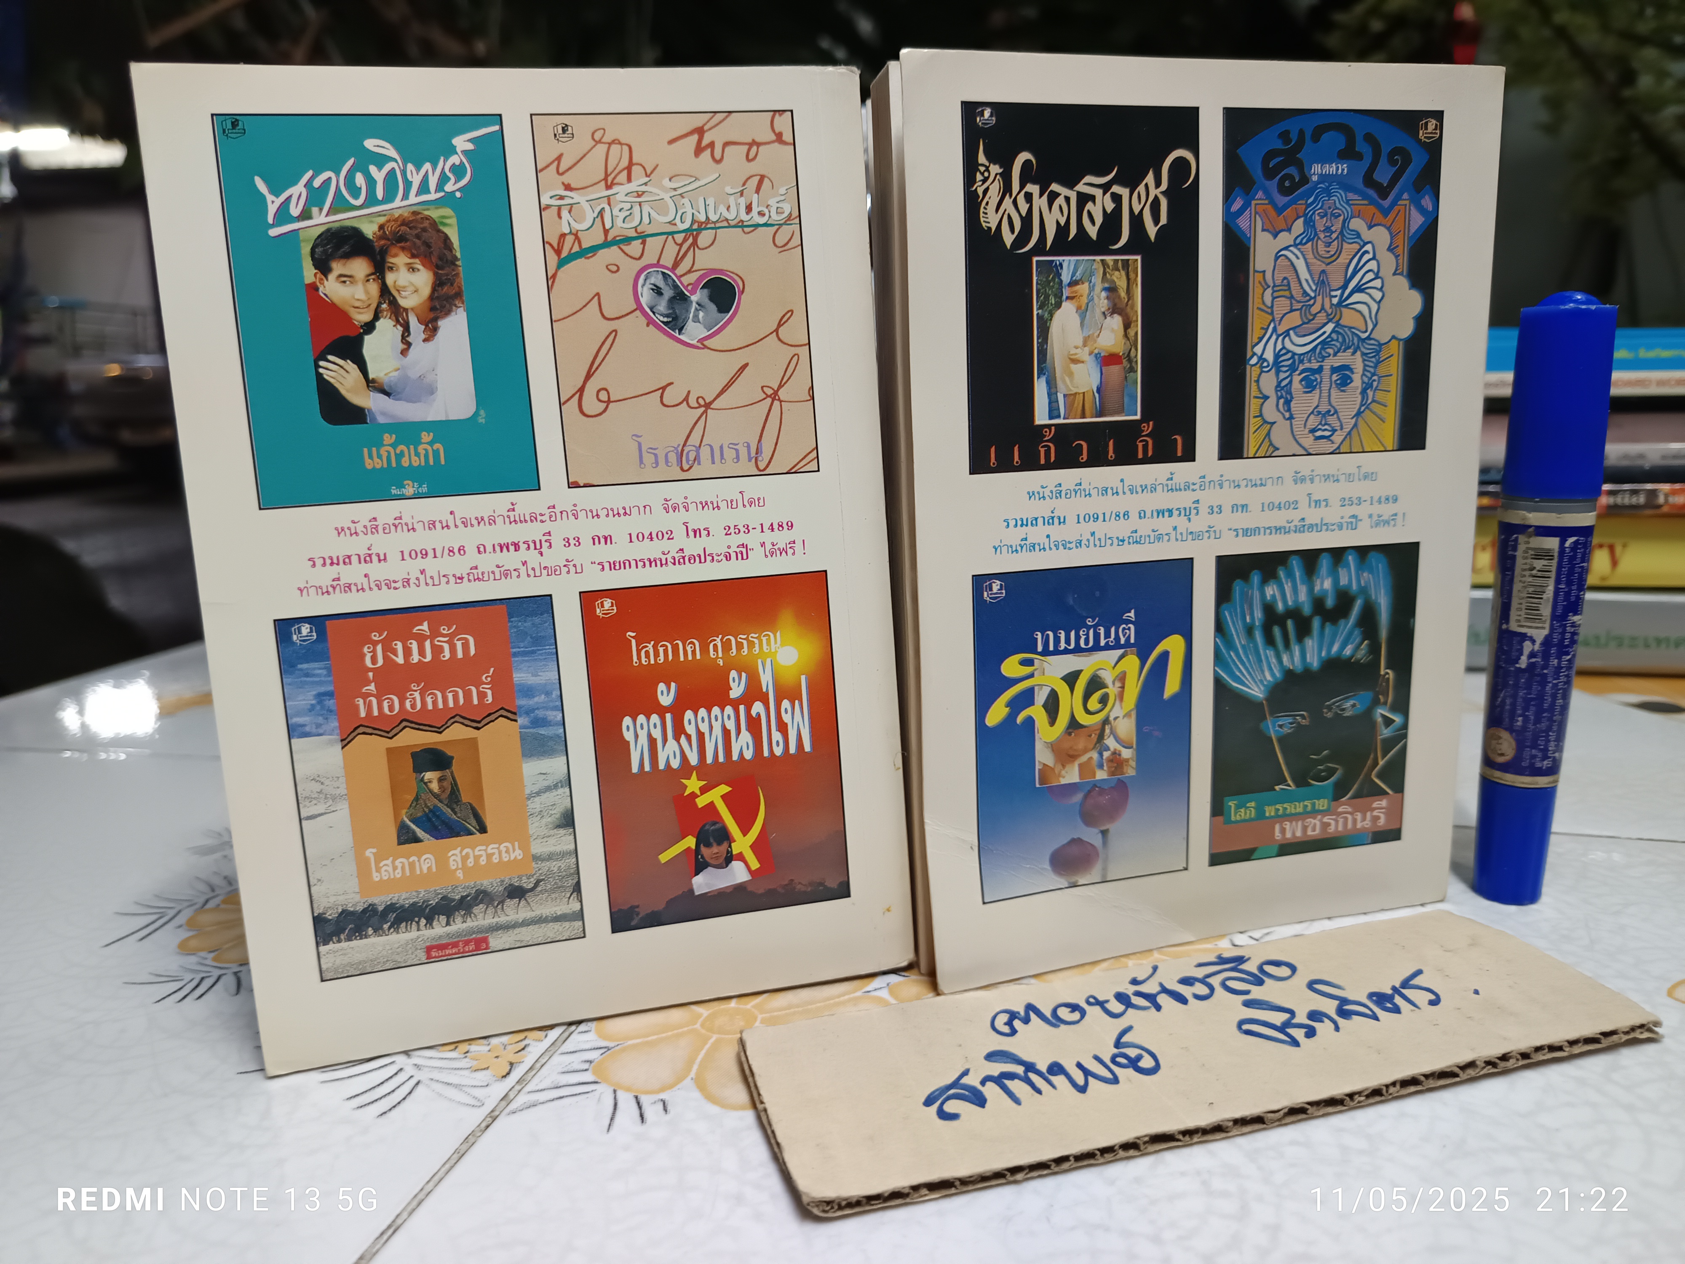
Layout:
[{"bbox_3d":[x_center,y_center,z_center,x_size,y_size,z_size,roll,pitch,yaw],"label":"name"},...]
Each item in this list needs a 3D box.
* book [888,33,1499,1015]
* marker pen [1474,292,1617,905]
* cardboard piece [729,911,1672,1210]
[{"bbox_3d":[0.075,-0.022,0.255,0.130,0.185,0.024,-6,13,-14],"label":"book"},{"bbox_3d":[0.158,-0.005,0.266,0.018,0.140,0.018,6,15,31],"label":"marker pen"},{"bbox_3d":[0.067,0.078,0.226,0.166,0.004,0.053,-6,14,-13],"label":"cardboard piece"}]

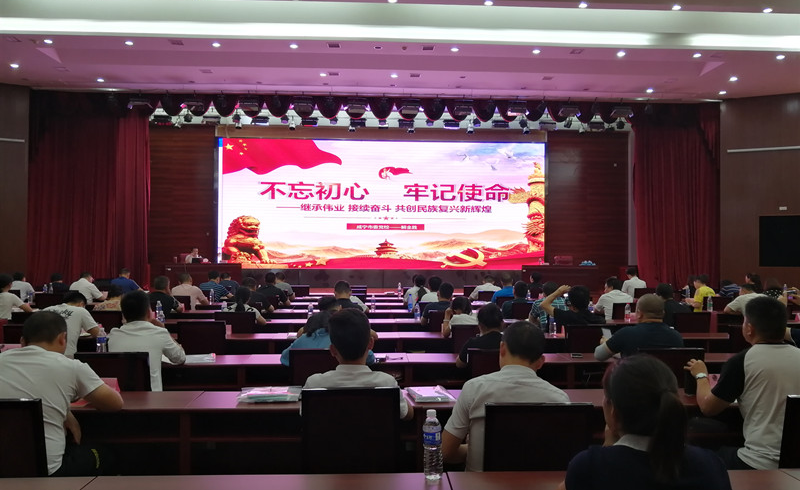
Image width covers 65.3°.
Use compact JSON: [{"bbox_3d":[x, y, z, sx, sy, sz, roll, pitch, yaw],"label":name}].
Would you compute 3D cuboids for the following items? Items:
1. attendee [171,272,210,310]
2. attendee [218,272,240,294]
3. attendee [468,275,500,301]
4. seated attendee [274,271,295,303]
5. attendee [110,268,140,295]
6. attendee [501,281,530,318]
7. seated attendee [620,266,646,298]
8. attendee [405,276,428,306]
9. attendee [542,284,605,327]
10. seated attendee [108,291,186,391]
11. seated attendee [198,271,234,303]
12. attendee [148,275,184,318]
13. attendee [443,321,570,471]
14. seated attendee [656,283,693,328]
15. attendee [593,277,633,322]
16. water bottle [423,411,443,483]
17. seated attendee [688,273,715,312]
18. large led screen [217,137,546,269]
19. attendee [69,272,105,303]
[{"bbox_3d":[-3.084,1.025,9.149,0.540,1.240,0.750,0,-1,0],"label":"attendee"},{"bbox_3d":[-3.419,1.158,12.435,0.530,1.210,0.720,0,-1,-3],"label":"attendee"},{"bbox_3d":[1.532,1.142,11.177,0.550,1.188,0.780,0,-1,-4],"label":"attendee"},{"bbox_3d":[-2.103,1.110,11.127,0.530,1.260,0.720,0,-1,-3],"label":"seated attendee"},{"bbox_3d":[-5.532,1.115,12.607,0.540,1.282,0.720,0,-1,-3],"label":"attendee"},{"bbox_3d":[1.607,1.100,8.554,0.530,1.204,0.720,0,-1,-3],"label":"attendee"},{"bbox_3d":[4.748,1.109,12.661,0.530,1.324,0.750,0,-1,-8],"label":"seated attendee"},{"bbox_3d":[0.274,1.092,9.773,0.460,1.226,0.750,0,-1,0],"label":"attendee"},{"bbox_3d":[1.596,1.009,5.789,0.580,1.263,0.720,0,-1,-3],"label":"attendee"},{"bbox_3d":[-1.685,0.931,4.097,0.530,1.270,0.750,0,-1,1],"label":"seated attendee"},{"bbox_3d":[-3.233,1.092,10.990,0.550,1.266,0.780,0,-1,1],"label":"seated attendee"},{"bbox_3d":[-3.005,1.004,7.881,0.540,1.240,0.750,0,-1,1],"label":"attendee"},{"bbox_3d":[0.490,0.963,2.950,0.560,1.218,0.720,0,-1,-3],"label":"attendee"},{"bbox_3d":[3.079,1.066,7.264,0.530,1.230,0.720,0,-1,-3],"label":"seated attendee"},{"bbox_3d":[2.755,1.031,8.068,0.530,1.250,0.750,1,-1,-14],"label":"attendee"},{"bbox_3d":[0.112,0.684,2.144,0.064,0.226,0.064,0,-1,-2],"label":"water bottle"},{"bbox_3d":[4.811,1.093,9.953,0.500,1.243,0.750,1,-1,-24],"label":"seated attendee"},{"bbox_3d":[-0.471,-1.175,18.397,9.625,3.798,0.160,0,-1,-2],"label":"large led screen"},{"bbox_3d":[-5.157,1.040,10.305,0.550,1.230,0.750,0,-1,3],"label":"attendee"}]

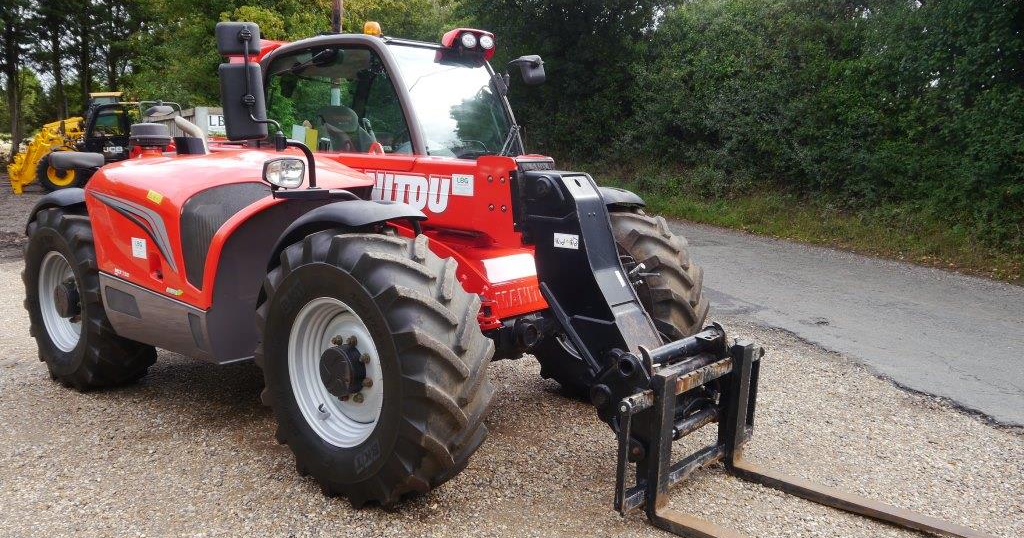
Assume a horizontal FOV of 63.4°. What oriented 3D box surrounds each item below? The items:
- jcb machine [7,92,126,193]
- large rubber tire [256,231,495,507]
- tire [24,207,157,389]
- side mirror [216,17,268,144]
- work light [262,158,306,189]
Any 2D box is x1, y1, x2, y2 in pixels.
[{"bbox_3d":[-10.950,-3.270,22.400,4.700,2.550,2.300,-6,10,-33],"label":"jcb machine"},{"bbox_3d":[-0.643,0.407,3.738,1.220,1.210,0.460,6,11,39],"label":"large rubber tire"},{"bbox_3d":[-2.807,0.168,5.530,1.220,1.210,0.460,6,11,39],"label":"tire"},{"bbox_3d":[-1.235,-0.856,3.783,0.215,0.540,0.100,-4,9,-22],"label":"side mirror"},{"bbox_3d":[-1.062,-0.445,3.857,0.100,0.150,0.190,6,11,39],"label":"work light"}]

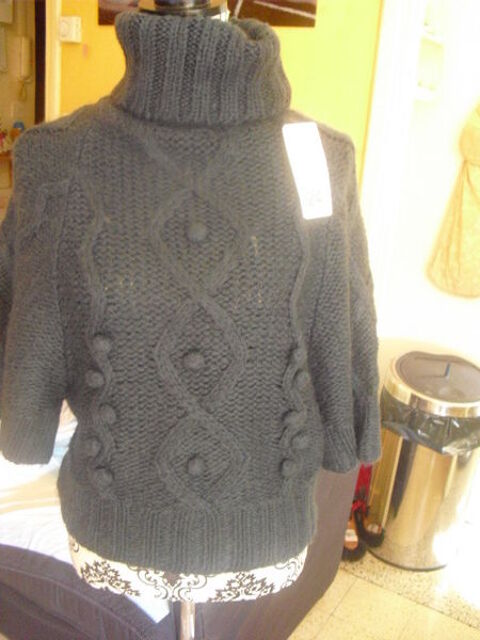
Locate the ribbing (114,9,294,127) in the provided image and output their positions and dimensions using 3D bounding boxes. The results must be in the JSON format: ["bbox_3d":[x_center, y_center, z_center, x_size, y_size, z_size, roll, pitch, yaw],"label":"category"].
[{"bbox_3d":[-0.053,-0.339,0.891,0.235,0.154,0.196,3,11,-5],"label":"ribbing"}]

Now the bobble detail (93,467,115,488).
[{"bbox_3d":[-0.188,0.216,0.915,0.029,0.029,0.018,8,12,20],"label":"bobble detail"}]

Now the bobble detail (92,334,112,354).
[{"bbox_3d":[-0.184,0.033,0.889,0.027,0.027,0.018,8,12,20],"label":"bobble detail"}]

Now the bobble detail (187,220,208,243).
[{"bbox_3d":[-0.052,-0.109,0.817,0.026,0.026,0.018,3,11,-5],"label":"bobble detail"}]

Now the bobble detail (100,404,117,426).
[{"bbox_3d":[-0.179,0.128,0.899,0.025,0.027,0.018,8,12,20],"label":"bobble detail"}]

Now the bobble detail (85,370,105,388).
[{"bbox_3d":[-0.197,0.080,0.899,0.027,0.025,0.018,8,12,20],"label":"bobble detail"}]

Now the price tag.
[{"bbox_3d":[0.085,-0.186,0.829,0.043,0.125,0.008,-10,-5,-8],"label":"price tag"}]

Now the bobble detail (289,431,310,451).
[{"bbox_3d":[0.082,0.164,0.904,0.027,0.027,0.018,-2,12,-25],"label":"bobble detail"}]

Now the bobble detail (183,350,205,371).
[{"bbox_3d":[-0.060,0.052,0.858,0.027,0.026,0.018,3,11,-5],"label":"bobble detail"}]

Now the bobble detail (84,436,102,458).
[{"bbox_3d":[-0.201,0.175,0.915,0.026,0.029,0.018,8,12,20],"label":"bobble detail"}]

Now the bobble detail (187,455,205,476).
[{"bbox_3d":[-0.058,0.190,0.868,0.024,0.028,0.018,3,11,-5],"label":"bobble detail"}]

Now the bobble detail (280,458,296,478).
[{"bbox_3d":[0.066,0.202,0.904,0.024,0.027,0.018,-2,12,-25],"label":"bobble detail"}]

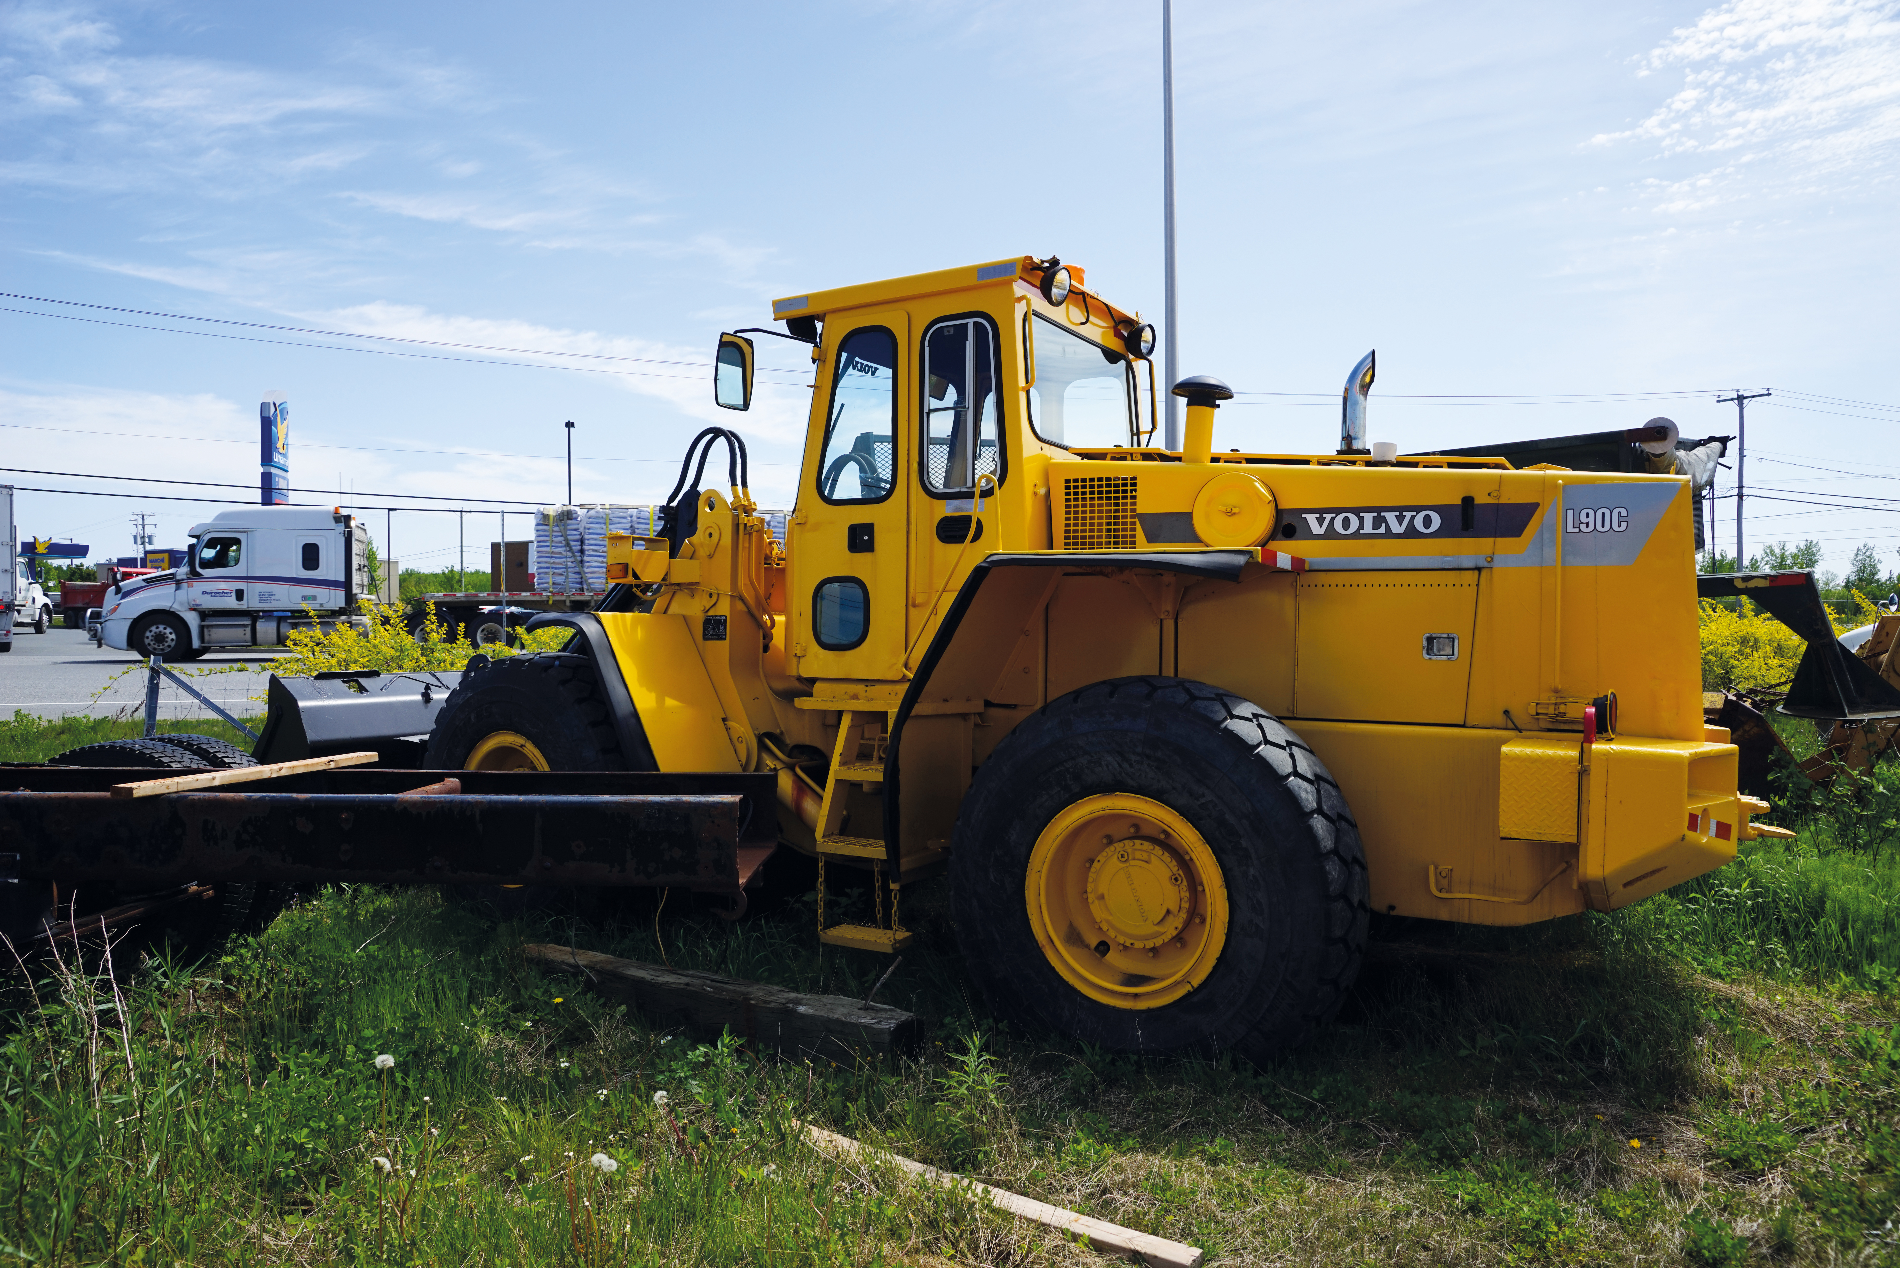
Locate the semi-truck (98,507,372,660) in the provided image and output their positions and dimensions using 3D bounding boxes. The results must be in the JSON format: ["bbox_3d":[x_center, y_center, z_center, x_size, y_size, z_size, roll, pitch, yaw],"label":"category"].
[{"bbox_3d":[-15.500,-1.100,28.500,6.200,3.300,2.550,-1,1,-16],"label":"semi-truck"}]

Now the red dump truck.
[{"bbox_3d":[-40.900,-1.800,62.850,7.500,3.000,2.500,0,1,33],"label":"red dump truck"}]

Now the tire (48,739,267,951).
[{"bbox_3d":[-3.460,0.985,5.330,1.050,1.050,0.280,0,1,5],"label":"tire"}]

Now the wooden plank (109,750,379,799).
[{"bbox_3d":[-2.650,0.533,4.900,0.089,0.038,1.290,0,1,11],"label":"wooden plank"}]

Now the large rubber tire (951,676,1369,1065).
[{"bbox_3d":[0.700,0.885,4.460,1.480,1.460,0.530,0,1,30],"label":"large rubber tire"}]

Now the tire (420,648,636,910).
[{"bbox_3d":[-1.920,0.810,6.050,1.480,1.460,0.530,0,1,36],"label":"tire"}]

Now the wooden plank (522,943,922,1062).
[{"bbox_3d":[-0.965,1.435,5.000,2.000,0.180,0.200,0,1,35],"label":"wooden plank"}]

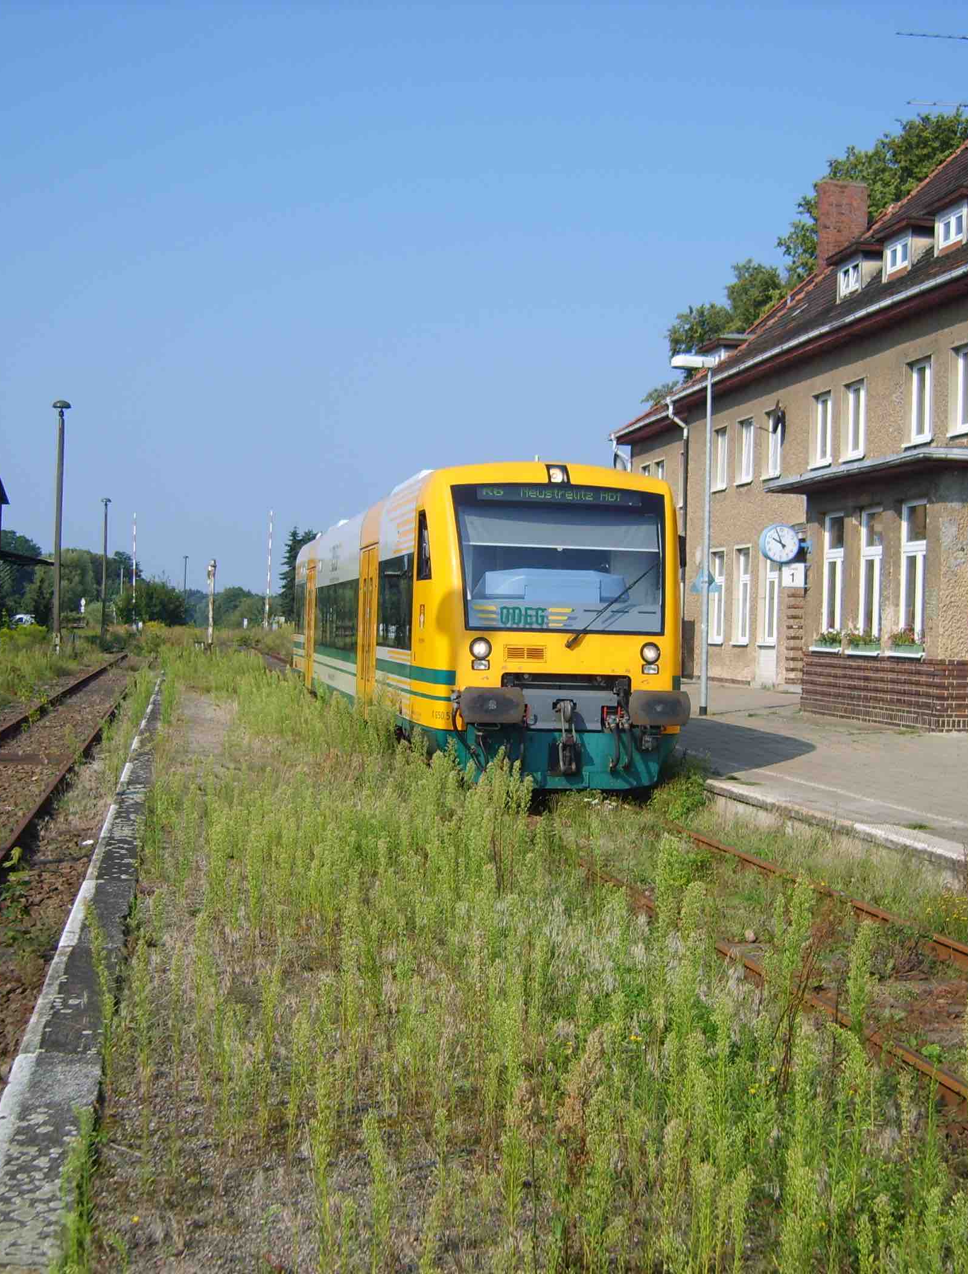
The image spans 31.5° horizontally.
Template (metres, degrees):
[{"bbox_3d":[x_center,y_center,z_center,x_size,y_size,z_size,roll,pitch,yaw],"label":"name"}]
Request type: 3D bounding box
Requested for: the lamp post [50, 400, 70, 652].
[{"bbox_3d":[-16.543,-4.086,66.976,0.700,10.210,0.700,1,0,0],"label":"lamp post"}]

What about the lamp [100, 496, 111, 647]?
[{"bbox_3d":[-26.569,-4.649,120.476,0.700,10.200,0.700,1,0,0],"label":"lamp"}]

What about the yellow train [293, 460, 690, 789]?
[{"bbox_3d":[-1.177,-0.189,30.061,2.920,3.720,25.300,1,0,-10],"label":"yellow train"}]

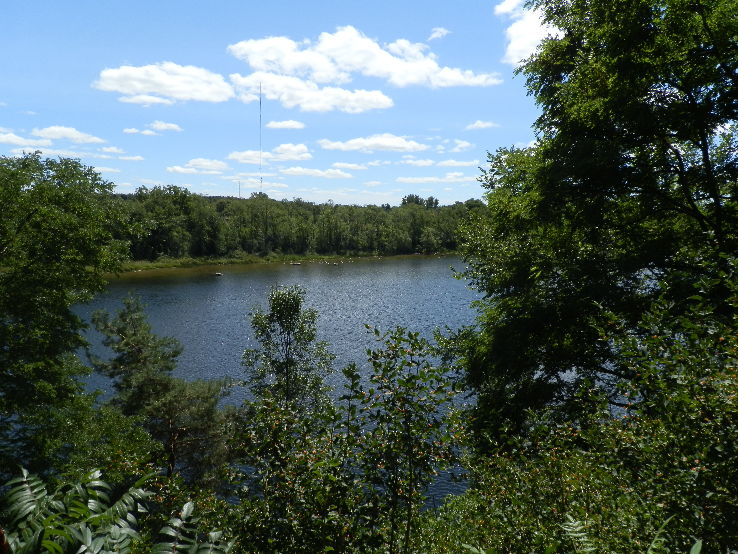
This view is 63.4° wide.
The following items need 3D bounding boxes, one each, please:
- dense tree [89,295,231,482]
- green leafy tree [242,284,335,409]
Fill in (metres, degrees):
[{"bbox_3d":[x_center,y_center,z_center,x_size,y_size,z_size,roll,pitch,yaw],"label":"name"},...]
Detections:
[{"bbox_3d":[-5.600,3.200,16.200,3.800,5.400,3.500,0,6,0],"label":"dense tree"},{"bbox_3d":[-2.150,2.400,16.000,2.500,4.400,2.400,0,6,0],"label":"green leafy tree"}]

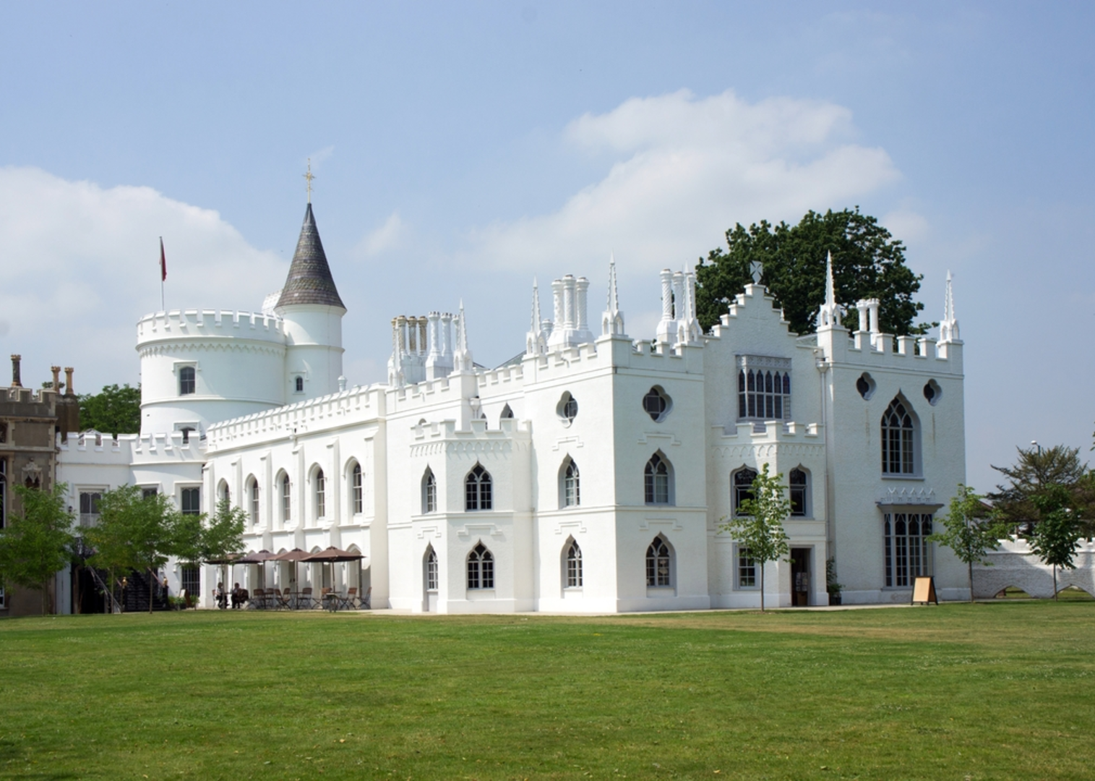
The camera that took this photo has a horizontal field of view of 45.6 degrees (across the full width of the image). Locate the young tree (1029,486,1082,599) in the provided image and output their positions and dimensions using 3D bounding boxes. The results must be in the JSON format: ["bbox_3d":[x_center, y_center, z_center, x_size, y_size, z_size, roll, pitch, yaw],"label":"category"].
[{"bbox_3d":[18.420,5.567,47.571,1.859,4.205,1.859,4,-9,-35],"label":"young tree"}]

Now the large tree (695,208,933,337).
[{"bbox_3d":[14.569,0.450,70.938,13.000,20.750,13.000,4,-9,-35],"label":"large tree"}]

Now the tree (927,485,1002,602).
[{"bbox_3d":[14.653,5.391,46.067,2.457,4.136,2.457,4,-9,-35],"label":"tree"}]

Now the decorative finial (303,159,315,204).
[{"bbox_3d":[-13.715,-12.072,75.177,0.660,2.750,0.528,4,-9,-35],"label":"decorative finial"}]

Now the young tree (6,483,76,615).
[{"bbox_3d":[-23.891,7.512,61.904,3.165,6.268,3.165,4,-9,-35],"label":"young tree"}]

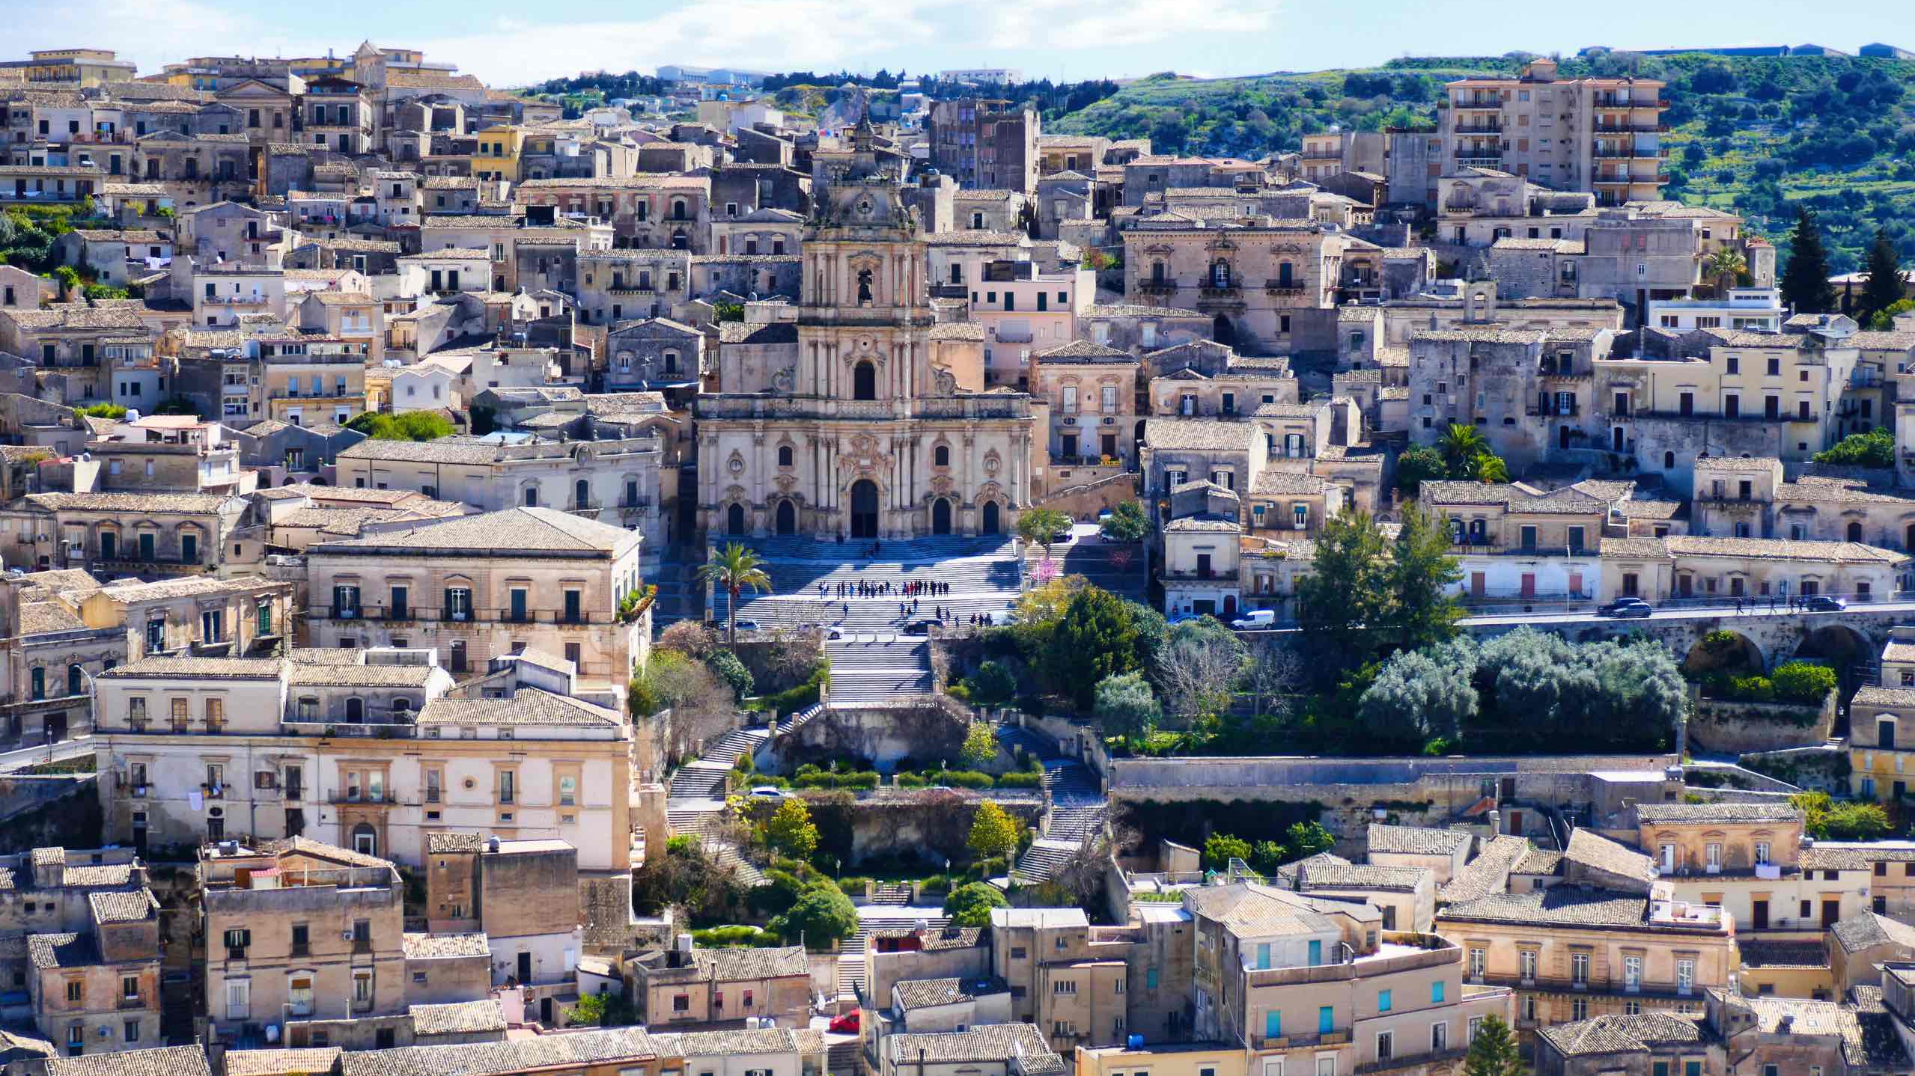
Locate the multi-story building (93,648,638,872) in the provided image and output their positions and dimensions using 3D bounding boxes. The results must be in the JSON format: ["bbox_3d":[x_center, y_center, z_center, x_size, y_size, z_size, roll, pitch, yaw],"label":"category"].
[{"bbox_3d":[-50.610,18.860,267.000,44.370,17.560,13.000,0,5,1],"label":"multi-story building"}]

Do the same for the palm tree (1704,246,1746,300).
[{"bbox_3d":[93.510,-32.170,376.000,5.200,6.600,5.200,0,5,0],"label":"palm tree"}]

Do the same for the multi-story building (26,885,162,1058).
[{"bbox_3d":[-62.320,31.630,223.000,9.120,11.240,8.000,-1,5,-15],"label":"multi-story building"}]

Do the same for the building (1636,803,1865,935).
[{"bbox_3d":[68.660,28.720,268.000,18.800,10.200,8.500,1,5,7],"label":"building"}]

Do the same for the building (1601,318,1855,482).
[{"bbox_3d":[87.890,-16.380,351.000,26.040,17.790,14.000,3,5,28],"label":"building"}]

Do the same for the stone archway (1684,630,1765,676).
[{"bbox_3d":[82.550,12.520,332.000,8.800,5.300,5.000,1,5,5],"label":"stone archway"}]

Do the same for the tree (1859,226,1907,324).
[{"bbox_3d":[113.940,-32.330,380.000,5.600,12.100,5.600,0,5,0],"label":"tree"}]

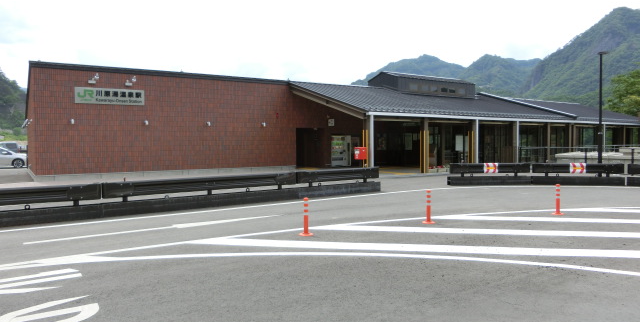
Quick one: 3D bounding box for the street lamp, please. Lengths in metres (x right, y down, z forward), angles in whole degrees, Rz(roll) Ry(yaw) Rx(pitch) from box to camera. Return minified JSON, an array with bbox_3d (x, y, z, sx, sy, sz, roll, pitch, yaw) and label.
[{"bbox_3d":[10.977,-1.711,17.888,0.320,5.060,0.460,-1,2,-20],"label":"street lamp"}]

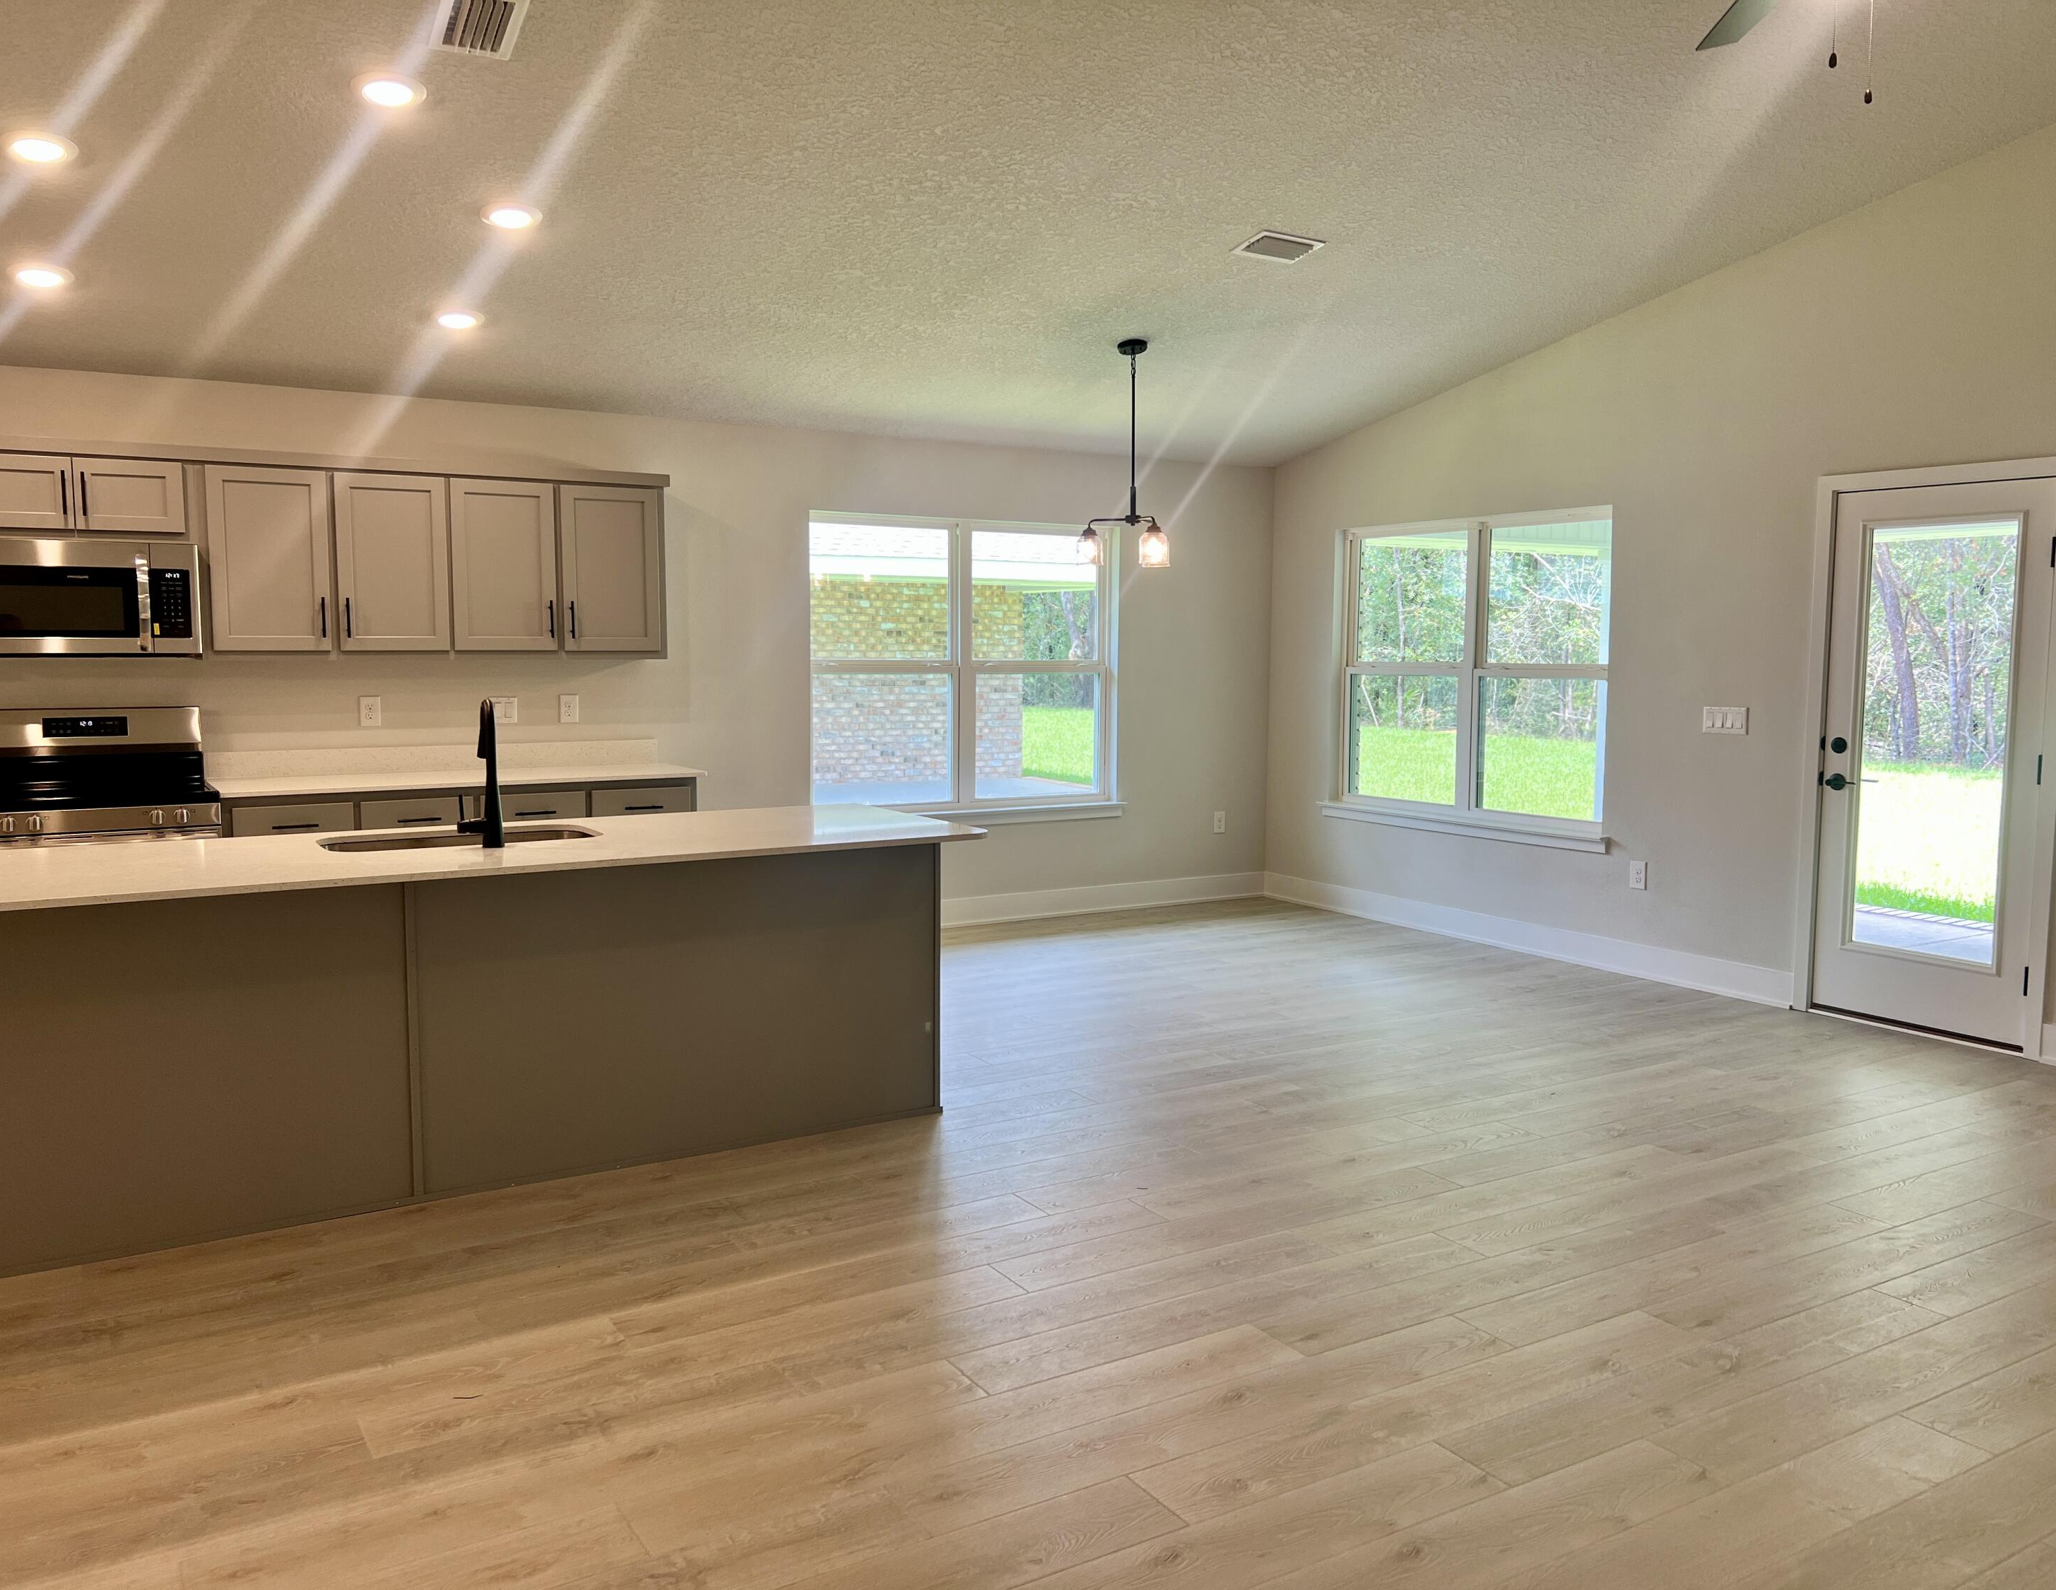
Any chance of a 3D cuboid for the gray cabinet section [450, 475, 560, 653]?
[{"bbox_3d":[-2.249,-0.959,6.744,0.448,0.719,0.322,-3,6,-32],"label":"gray cabinet section"}]

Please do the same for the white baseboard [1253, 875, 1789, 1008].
[{"bbox_3d":[2.242,0.661,7.870,0.030,0.144,3.299,-3,6,-32],"label":"white baseboard"}]

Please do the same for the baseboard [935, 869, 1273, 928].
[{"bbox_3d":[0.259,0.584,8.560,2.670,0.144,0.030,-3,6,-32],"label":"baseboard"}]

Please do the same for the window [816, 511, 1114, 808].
[{"bbox_3d":[-0.298,-0.656,8.160,1.800,1.485,0.110,-3,6,-32],"label":"window"}]

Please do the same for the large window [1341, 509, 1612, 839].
[{"bbox_3d":[2.181,-0.625,7.971,0.110,1.485,1.800,-3,6,-32],"label":"large window"}]

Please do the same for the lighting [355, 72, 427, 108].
[{"bbox_3d":[-1.720,-1.897,4.291,0.190,0.030,0.190,-3,-5,-32],"label":"lighting"}]

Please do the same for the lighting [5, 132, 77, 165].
[{"bbox_3d":[-2.736,-1.789,4.409,0.190,0.030,0.190,-3,-5,-32],"label":"lighting"}]

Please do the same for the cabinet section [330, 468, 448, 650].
[{"bbox_3d":[-2.626,-0.938,6.511,0.443,0.719,0.322,-3,6,-32],"label":"cabinet section"}]

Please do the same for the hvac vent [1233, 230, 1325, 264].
[{"bbox_3d":[0.935,-2.035,5.936,0.305,0.030,0.195,-3,-5,-32],"label":"hvac vent"}]

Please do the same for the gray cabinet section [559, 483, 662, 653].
[{"bbox_3d":[-1.869,-0.980,6.979,0.446,0.719,0.322,-3,6,-32],"label":"gray cabinet section"}]

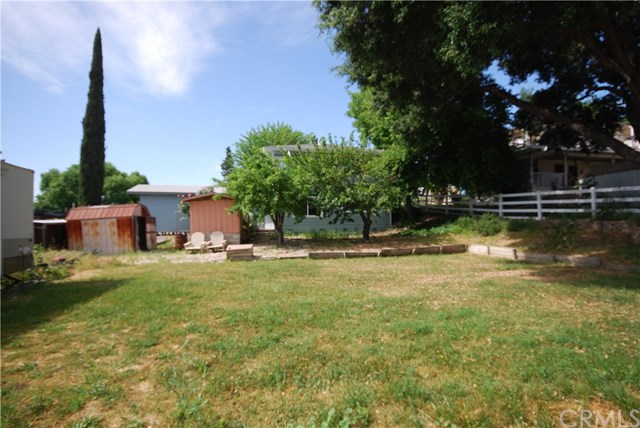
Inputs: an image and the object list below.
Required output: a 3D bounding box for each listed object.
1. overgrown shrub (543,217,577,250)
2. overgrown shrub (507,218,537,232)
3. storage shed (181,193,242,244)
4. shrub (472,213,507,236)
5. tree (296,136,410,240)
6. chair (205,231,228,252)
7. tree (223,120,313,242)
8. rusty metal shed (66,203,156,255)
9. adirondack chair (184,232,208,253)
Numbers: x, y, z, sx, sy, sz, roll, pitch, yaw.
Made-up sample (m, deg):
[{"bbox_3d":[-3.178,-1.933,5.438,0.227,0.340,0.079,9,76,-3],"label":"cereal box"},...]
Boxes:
[{"bbox_3d":[8.950,0.720,12.700,1.250,1.250,1.150,-1,-1,30],"label":"overgrown shrub"},{"bbox_3d":[9.050,0.550,15.300,1.400,0.700,1.200,-1,-1,30],"label":"overgrown shrub"},{"bbox_3d":[-5.450,0.420,18.500,2.900,2.750,2.600,0,-1,0],"label":"storage shed"},{"bbox_3d":[8.050,0.500,16.100,1.600,1.150,1.400,-1,-1,30],"label":"shrub"},{"bbox_3d":[1.660,-1.300,18.100,5.700,5.400,5.200,0,-1,0],"label":"tree"},{"bbox_3d":[-4.720,1.260,15.450,0.800,0.930,0.900,0,-1,-10],"label":"chair"},{"bbox_3d":[-2.650,-1.400,17.400,4.500,6.000,4.300,0,-1,0],"label":"tree"},{"bbox_3d":[-9.850,0.660,16.200,3.200,2.170,1.800,0,-1,0],"label":"rusty metal shed"},{"bbox_3d":[-5.650,1.300,15.400,0.800,0.930,0.900,0,-1,-2],"label":"adirondack chair"}]

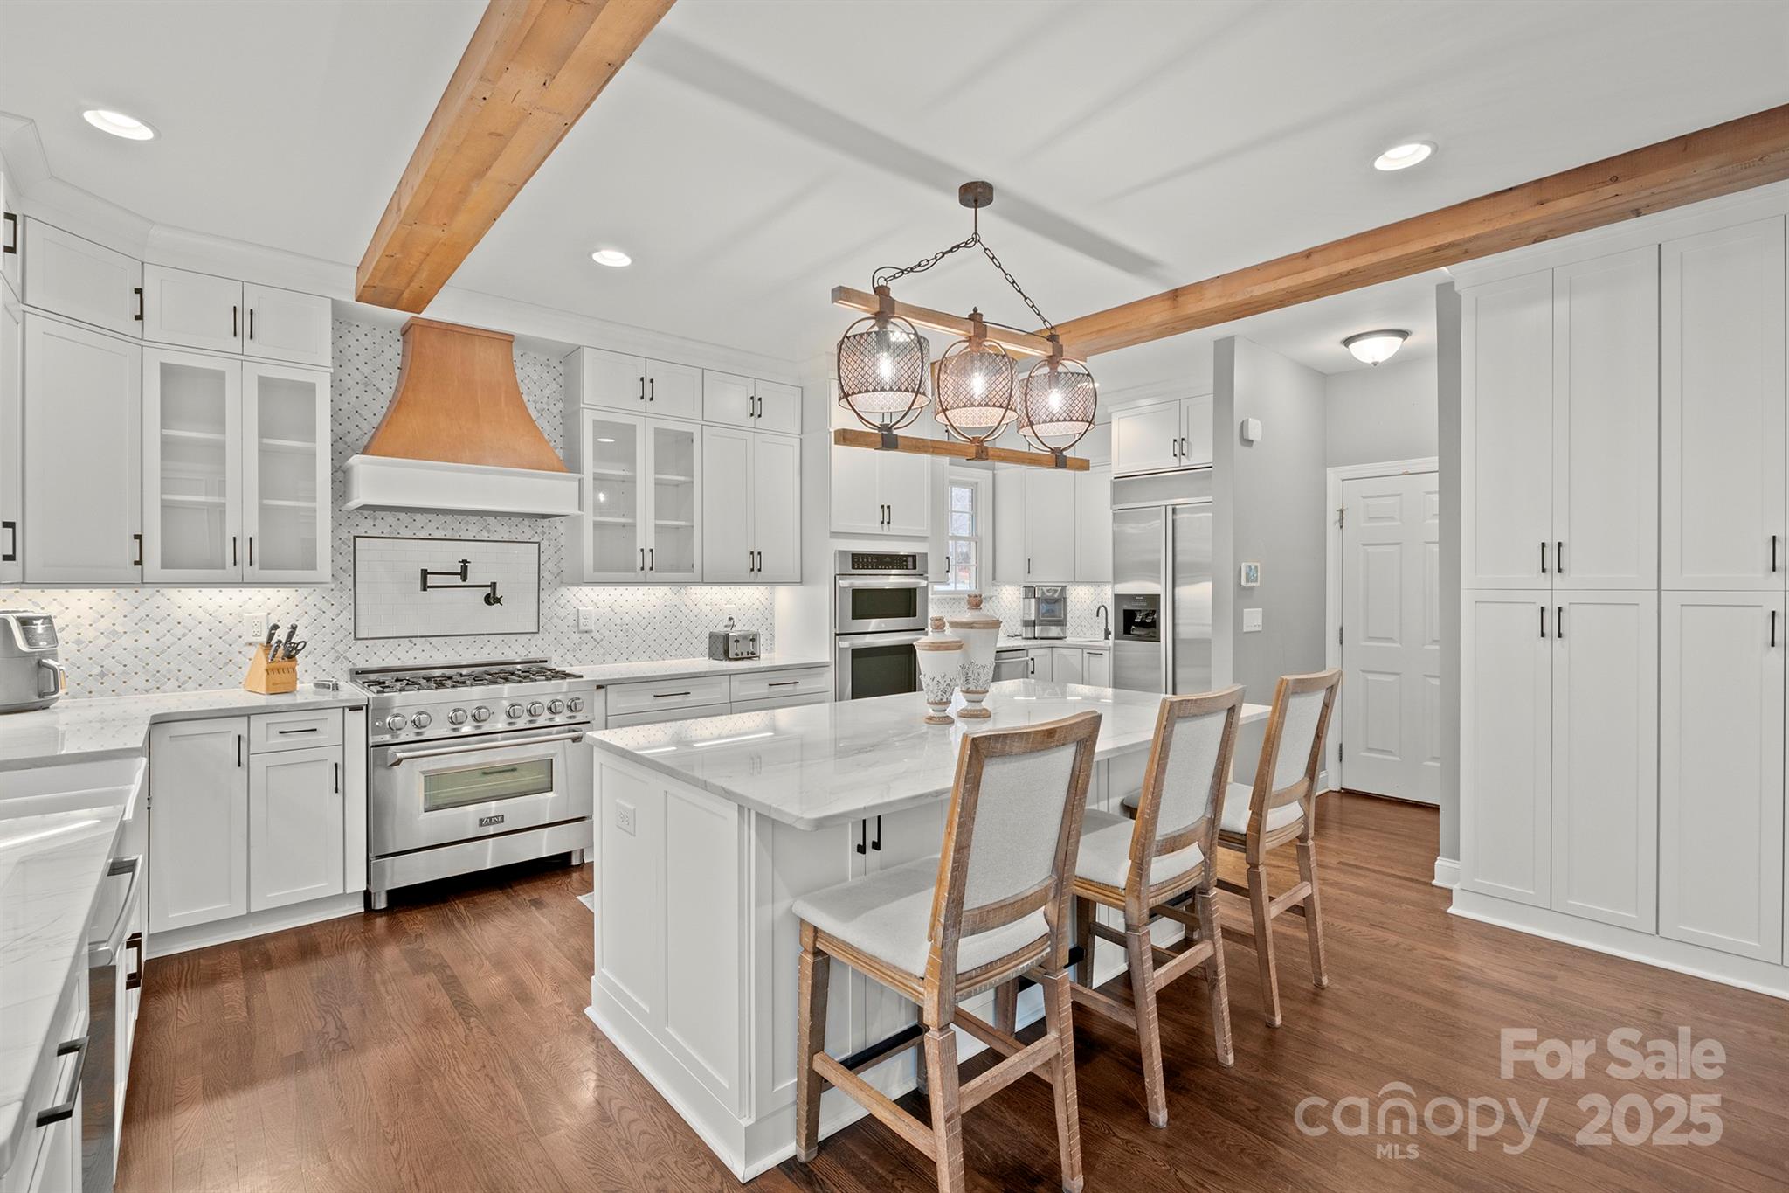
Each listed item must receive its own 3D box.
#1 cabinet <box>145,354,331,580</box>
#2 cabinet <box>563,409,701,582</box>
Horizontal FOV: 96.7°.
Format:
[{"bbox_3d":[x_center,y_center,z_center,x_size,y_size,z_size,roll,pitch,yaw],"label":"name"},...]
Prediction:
[{"bbox_3d":[-2.778,-0.511,3.380,0.594,0.914,0.330,-1,1,-41],"label":"cabinet"},{"bbox_3d":[-1.473,-0.531,4.510,0.687,0.915,0.330,-1,1,-41],"label":"cabinet"}]

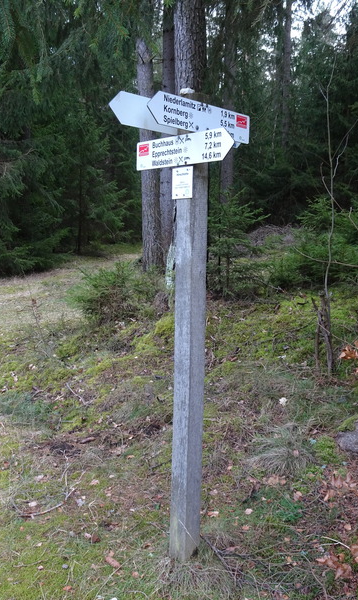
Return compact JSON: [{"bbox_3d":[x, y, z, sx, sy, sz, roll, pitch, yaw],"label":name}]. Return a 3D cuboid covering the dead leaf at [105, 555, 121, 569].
[{"bbox_3d":[-0.307,1.223,2.586,0.100,0.027,0.038,5,8,39],"label":"dead leaf"}]

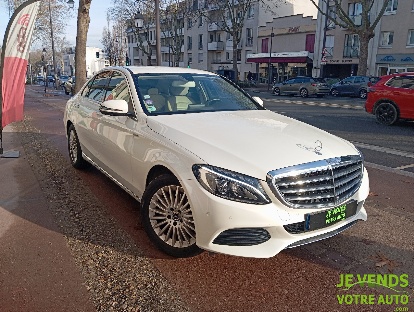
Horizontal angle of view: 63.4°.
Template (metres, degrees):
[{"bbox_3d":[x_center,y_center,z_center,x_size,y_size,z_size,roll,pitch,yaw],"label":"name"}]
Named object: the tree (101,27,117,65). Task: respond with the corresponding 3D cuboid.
[{"bbox_3d":[-20.671,-21.713,71.279,3.400,10.919,3.400,1,14,0],"label":"tree"}]

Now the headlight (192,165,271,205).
[{"bbox_3d":[0.150,0.177,2.123,0.370,0.210,0.420,-8,16,-33],"label":"headlight"}]

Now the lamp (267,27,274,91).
[{"bbox_3d":[6.469,-9.697,33.932,0.350,6.100,0.350,-10,17,-39],"label":"lamp"}]

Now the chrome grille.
[{"bbox_3d":[0.816,0.179,2.261,0.900,0.300,0.150,-8,16,-33],"label":"chrome grille"}]

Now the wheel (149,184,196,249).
[{"bbox_3d":[-0.200,0.439,2.557,0.485,0.485,0.180,10,16,32],"label":"wheel"}]

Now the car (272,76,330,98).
[{"bbox_3d":[7.040,-5.270,25.450,1.790,1.450,4.560,-8,16,-34],"label":"car"}]

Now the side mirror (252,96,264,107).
[{"bbox_3d":[0.613,-0.637,4.028,0.235,0.145,0.160,-8,16,-33],"label":"side mirror"}]

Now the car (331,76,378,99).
[{"bbox_3d":[11.650,-5.390,26.150,1.790,1.540,4.150,-7,16,-30],"label":"car"}]

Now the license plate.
[{"bbox_3d":[0.850,0.401,2.254,0.520,0.110,0.020,-8,16,-33],"label":"license plate"}]

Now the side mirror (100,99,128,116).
[{"bbox_3d":[-0.845,-0.432,3.063,0.235,0.145,0.160,-8,16,-33],"label":"side mirror"}]

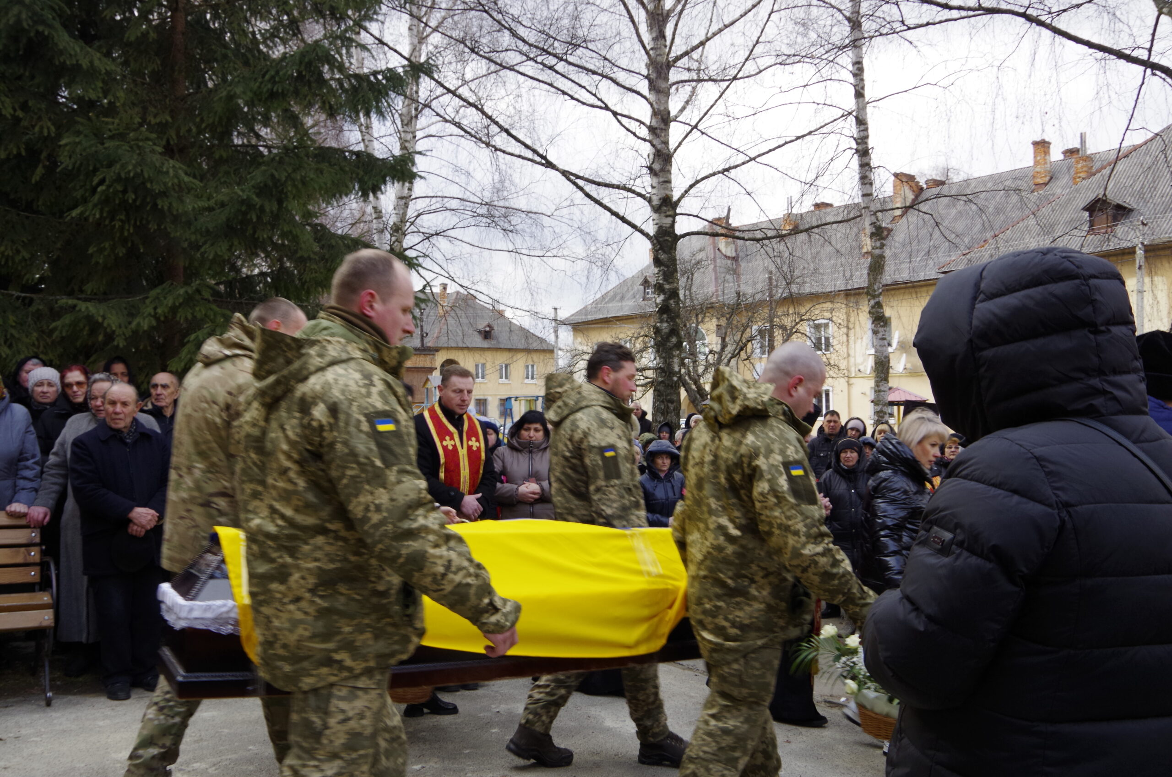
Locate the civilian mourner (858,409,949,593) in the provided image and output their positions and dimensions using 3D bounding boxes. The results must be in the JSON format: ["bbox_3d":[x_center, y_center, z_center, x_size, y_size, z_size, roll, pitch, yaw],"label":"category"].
[{"bbox_3d":[1.447,0.864,3.969,0.420,1.550,0.520,-2,-3,29],"label":"civilian mourner"}]

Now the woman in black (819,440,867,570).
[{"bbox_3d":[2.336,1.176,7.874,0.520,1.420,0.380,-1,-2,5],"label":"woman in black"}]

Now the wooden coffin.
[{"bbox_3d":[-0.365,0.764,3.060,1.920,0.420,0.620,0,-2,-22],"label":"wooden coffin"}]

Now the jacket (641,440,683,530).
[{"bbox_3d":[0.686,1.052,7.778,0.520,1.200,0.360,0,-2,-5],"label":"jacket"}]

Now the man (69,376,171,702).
[{"bbox_3d":[-2.490,0.802,4.667,0.540,1.670,0.380,1,-3,-34],"label":"man"}]

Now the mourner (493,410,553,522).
[{"bbox_3d":[-0.332,0.904,5.272,0.540,1.550,0.380,0,-2,-3],"label":"mourner"}]

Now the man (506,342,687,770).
[{"bbox_3d":[0.049,0.687,3.618,0.740,1.760,0.580,0,-2,-15],"label":"man"}]

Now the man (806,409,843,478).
[{"bbox_3d":[2.333,1.065,8.366,0.520,1.720,0.360,-1,-2,13],"label":"man"}]

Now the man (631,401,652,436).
[{"bbox_3d":[0.766,1.041,11.969,0.520,1.720,0.340,-2,-2,30],"label":"man"}]

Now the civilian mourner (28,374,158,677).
[{"bbox_3d":[-2.812,0.773,4.996,0.680,1.700,0.440,1,-3,-25],"label":"civilian mourner"}]

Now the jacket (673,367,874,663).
[{"bbox_3d":[0.571,0.390,2.700,0.600,0.880,0.540,0,-2,-20],"label":"jacket"}]

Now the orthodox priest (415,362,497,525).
[{"bbox_3d":[-0.651,0.755,4.469,0.580,1.750,0.420,0,-2,-12],"label":"orthodox priest"}]

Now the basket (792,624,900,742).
[{"bbox_3d":[1.184,1.263,3.800,0.550,0.530,0.440,-1,-2,18],"label":"basket"}]

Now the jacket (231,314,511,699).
[{"bbox_3d":[-0.532,0.286,2.200,0.670,0.900,0.540,0,-2,-18],"label":"jacket"}]

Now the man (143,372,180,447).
[{"bbox_3d":[-2.629,0.759,5.469,0.520,1.720,0.340,0,-2,-12],"label":"man"}]

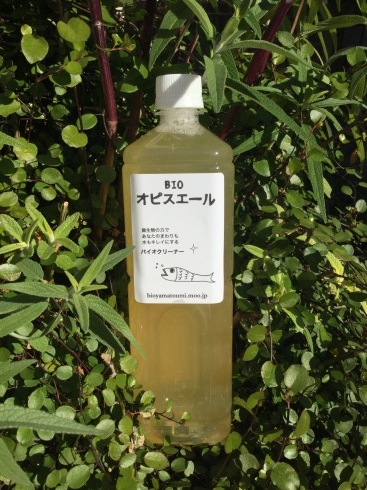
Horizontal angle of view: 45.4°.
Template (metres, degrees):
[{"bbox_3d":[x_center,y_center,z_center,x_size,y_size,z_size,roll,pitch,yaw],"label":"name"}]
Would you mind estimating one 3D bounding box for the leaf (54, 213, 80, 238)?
[{"bbox_3d":[-0.090,-0.015,0.340,0.029,0.005,0.009,-38,68,-11],"label":"leaf"}]

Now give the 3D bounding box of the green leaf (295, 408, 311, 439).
[{"bbox_3d":[0.091,0.136,0.335,0.009,0.005,0.024,34,53,4],"label":"green leaf"}]

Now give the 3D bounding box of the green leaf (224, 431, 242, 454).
[{"bbox_3d":[0.036,0.144,0.320,0.011,0.004,0.017,26,54,15],"label":"green leaf"}]

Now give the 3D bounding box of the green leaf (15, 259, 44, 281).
[{"bbox_3d":[-0.108,0.019,0.309,0.004,0.023,0.013,-32,26,53],"label":"green leaf"}]

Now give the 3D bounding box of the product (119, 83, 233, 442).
[{"bbox_3d":[-0.001,0.013,0.317,0.071,0.257,0.071,0,14,2],"label":"product"}]

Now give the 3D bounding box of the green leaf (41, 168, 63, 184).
[{"bbox_3d":[-0.101,-0.053,0.338,0.016,0.003,0.014,8,57,0],"label":"green leaf"}]

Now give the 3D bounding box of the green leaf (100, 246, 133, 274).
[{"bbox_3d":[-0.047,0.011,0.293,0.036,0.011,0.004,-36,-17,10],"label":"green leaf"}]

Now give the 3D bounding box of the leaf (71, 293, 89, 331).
[{"bbox_3d":[-0.066,0.043,0.284,0.010,0.004,0.030,-14,57,-11],"label":"leaf"}]

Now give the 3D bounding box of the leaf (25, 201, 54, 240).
[{"bbox_3d":[-0.107,-0.018,0.325,0.008,0.032,0.007,-39,-1,-32],"label":"leaf"}]

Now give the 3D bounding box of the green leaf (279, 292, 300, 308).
[{"bbox_3d":[0.089,0.047,0.370,0.020,0.013,0.005,-24,-24,-5],"label":"green leaf"}]

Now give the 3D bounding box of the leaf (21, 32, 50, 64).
[{"bbox_3d":[-0.120,-0.159,0.355,0.020,0.024,0.005,6,3,-23],"label":"leaf"}]

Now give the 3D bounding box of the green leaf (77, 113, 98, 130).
[{"bbox_3d":[-0.078,-0.100,0.355,0.017,0.014,0.004,-30,2,-17],"label":"green leaf"}]

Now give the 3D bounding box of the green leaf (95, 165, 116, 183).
[{"bbox_3d":[-0.062,-0.057,0.352,0.017,0.015,0.003,6,-21,0],"label":"green leaf"}]

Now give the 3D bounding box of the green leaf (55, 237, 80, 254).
[{"bbox_3d":[-0.089,0.001,0.335,0.024,0.008,0.005,23,-19,16],"label":"green leaf"}]

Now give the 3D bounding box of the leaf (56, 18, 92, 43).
[{"bbox_3d":[-0.083,-0.163,0.332,0.026,0.019,0.006,12,-20,0],"label":"leaf"}]

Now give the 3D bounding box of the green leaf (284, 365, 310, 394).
[{"bbox_3d":[0.094,0.112,0.365,0.022,0.026,0.006,-11,-20,12],"label":"green leaf"}]

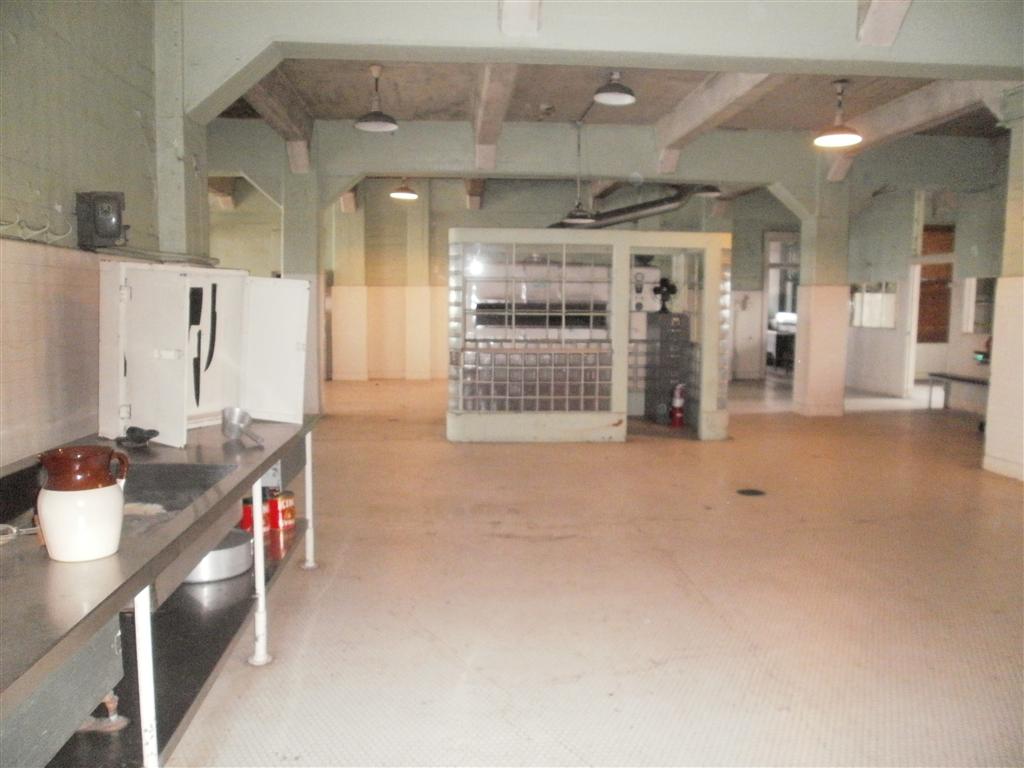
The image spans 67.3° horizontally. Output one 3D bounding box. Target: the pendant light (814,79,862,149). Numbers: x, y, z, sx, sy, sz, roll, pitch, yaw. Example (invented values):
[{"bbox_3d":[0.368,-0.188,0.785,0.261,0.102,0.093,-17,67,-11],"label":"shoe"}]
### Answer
[{"bbox_3d":[3.217,-2.667,7.567,0.440,0.634,0.440,0,6,-5],"label":"pendant light"}]

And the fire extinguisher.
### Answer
[{"bbox_3d":[1.973,0.258,9.169,0.165,0.515,0.165,2,6,12],"label":"fire extinguisher"}]

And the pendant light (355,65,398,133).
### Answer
[{"bbox_3d":[-1.262,-2.667,7.188,0.410,0.598,0.410,0,6,-5],"label":"pendant light"}]

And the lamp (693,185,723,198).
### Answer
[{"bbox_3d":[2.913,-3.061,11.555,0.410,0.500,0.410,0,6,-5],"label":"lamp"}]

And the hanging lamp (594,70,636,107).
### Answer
[{"bbox_3d":[0.925,-2.681,6.896,0.382,0.243,0.382,0,7,-5],"label":"hanging lamp"}]

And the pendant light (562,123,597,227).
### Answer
[{"bbox_3d":[0.790,-2.480,8.968,0.390,1.182,0.390,0,7,-5],"label":"pendant light"}]

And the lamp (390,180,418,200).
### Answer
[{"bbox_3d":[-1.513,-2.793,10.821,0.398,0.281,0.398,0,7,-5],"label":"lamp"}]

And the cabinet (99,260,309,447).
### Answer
[{"bbox_3d":[-1.488,-0.168,3.719,0.520,0.818,0.780,5,8,33],"label":"cabinet"}]

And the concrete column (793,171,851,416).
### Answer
[{"bbox_3d":[3.922,-1.132,9.786,0.444,3.090,0.436,0,7,-5],"label":"concrete column"}]

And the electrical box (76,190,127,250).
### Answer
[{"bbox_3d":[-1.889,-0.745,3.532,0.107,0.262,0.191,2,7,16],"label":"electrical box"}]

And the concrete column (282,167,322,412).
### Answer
[{"bbox_3d":[-2.591,-1.098,9.643,0.420,3.074,0.420,0,6,-5],"label":"concrete column"}]

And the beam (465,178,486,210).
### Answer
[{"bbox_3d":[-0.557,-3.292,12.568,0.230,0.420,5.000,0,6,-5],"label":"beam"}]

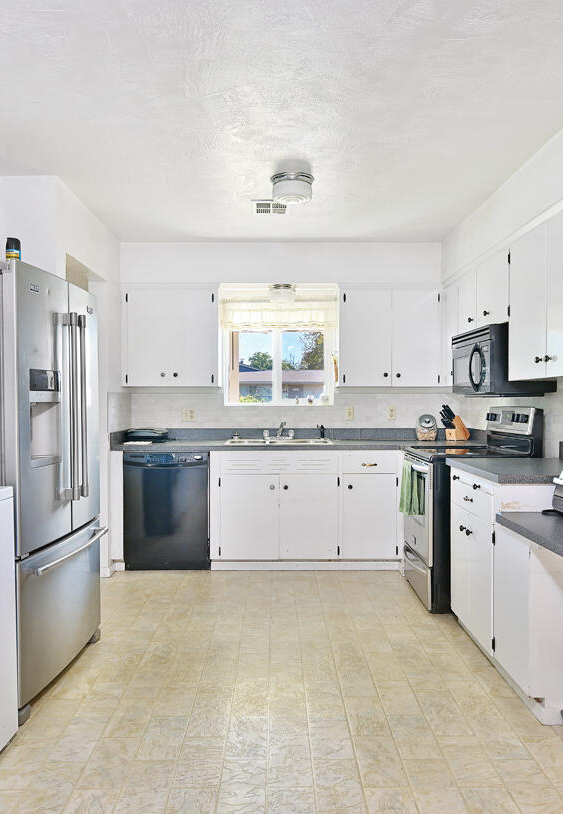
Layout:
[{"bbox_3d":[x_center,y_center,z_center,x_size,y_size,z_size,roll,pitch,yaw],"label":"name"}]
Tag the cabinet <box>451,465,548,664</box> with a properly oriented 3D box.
[{"bbox_3d":[1.236,0.730,3.171,0.625,0.835,0.750,0,1,0],"label":"cabinet"}]

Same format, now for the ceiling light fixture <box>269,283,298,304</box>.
[{"bbox_3d":[0.009,-0.871,5.030,0.215,0.140,0.215,0,1,0],"label":"ceiling light fixture"}]

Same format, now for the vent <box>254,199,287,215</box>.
[{"bbox_3d":[-0.065,-1.239,4.013,0.245,0.025,0.330,0,1,0],"label":"vent"}]

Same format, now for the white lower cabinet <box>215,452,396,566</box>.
[{"bbox_3d":[0.178,0.720,4.880,1.357,0.820,0.590,0,0,0],"label":"white lower cabinet"}]

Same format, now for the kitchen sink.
[{"bbox_3d":[-0.017,0.360,4.894,0.825,0.190,0.520,0,1,0],"label":"kitchen sink"}]

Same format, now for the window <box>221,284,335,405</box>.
[{"bbox_3d":[-0.024,-0.507,5.165,0.920,0.980,0.120,0,1,0],"label":"window"}]

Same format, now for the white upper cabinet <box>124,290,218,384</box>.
[{"bbox_3d":[-0.843,-0.537,5.034,0.720,0.773,0.320,0,1,0],"label":"white upper cabinet"}]

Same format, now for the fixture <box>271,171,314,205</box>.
[{"bbox_3d":[0.058,-1.165,3.420,0.228,0.140,0.228,0,0,0],"label":"fixture"}]

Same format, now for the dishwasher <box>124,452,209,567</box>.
[{"bbox_3d":[-0.818,0.740,4.860,0.610,0.840,0.590,0,0,0],"label":"dishwasher"}]

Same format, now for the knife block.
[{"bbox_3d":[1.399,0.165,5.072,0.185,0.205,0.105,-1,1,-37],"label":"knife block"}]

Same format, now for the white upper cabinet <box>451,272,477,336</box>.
[{"bbox_3d":[1.382,-0.701,4.279,0.320,0.425,0.510,0,1,0],"label":"white upper cabinet"}]

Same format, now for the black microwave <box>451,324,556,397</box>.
[{"bbox_3d":[1.325,-0.262,3.850,0.400,0.385,0.760,0,0,-1],"label":"black microwave"}]

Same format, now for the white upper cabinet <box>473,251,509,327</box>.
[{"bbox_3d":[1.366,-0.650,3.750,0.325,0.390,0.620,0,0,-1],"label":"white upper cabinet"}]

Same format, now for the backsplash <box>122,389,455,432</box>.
[{"bbox_3d":[0.110,0.032,5.170,2.700,0.310,0.020,0,0,0],"label":"backsplash"}]

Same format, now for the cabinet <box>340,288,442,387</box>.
[{"bbox_3d":[0.831,-0.542,5.046,0.782,0.773,0.320,0,1,0],"label":"cabinet"}]

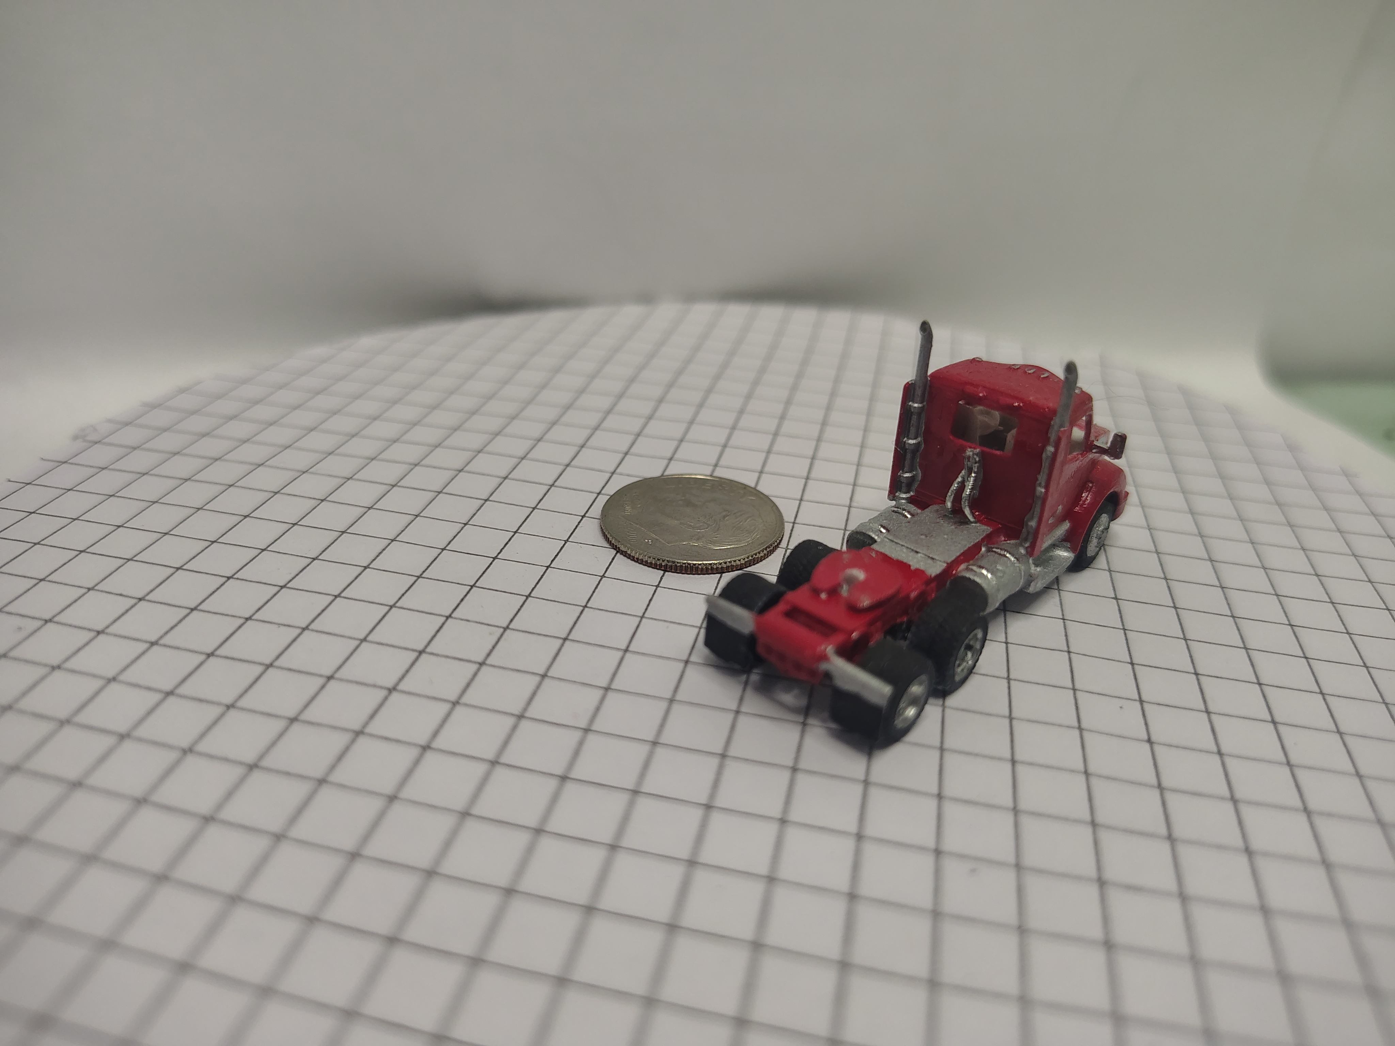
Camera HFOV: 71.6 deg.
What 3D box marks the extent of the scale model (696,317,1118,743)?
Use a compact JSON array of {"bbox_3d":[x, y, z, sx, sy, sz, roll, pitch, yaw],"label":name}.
[{"bbox_3d":[0.021,-0.004,0.082,0.020,0.023,0.045,26,37,33],"label":"scale model"}]

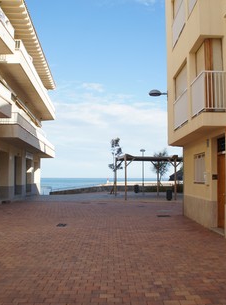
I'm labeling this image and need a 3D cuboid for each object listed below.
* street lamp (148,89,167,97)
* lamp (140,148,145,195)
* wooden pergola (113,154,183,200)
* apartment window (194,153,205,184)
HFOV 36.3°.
[{"bbox_3d":[1.732,-2.219,13.076,0.740,0.270,0.360,0,-4,-1],"label":"street lamp"},{"bbox_3d":[2.497,1.621,28.594,0.480,3.780,0.480,0,-4,-1],"label":"lamp"},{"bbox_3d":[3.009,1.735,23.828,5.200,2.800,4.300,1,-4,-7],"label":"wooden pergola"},{"bbox_3d":[2.768,0.519,10.879,0.140,0.960,1.280,0,-4,-1],"label":"apartment window"}]

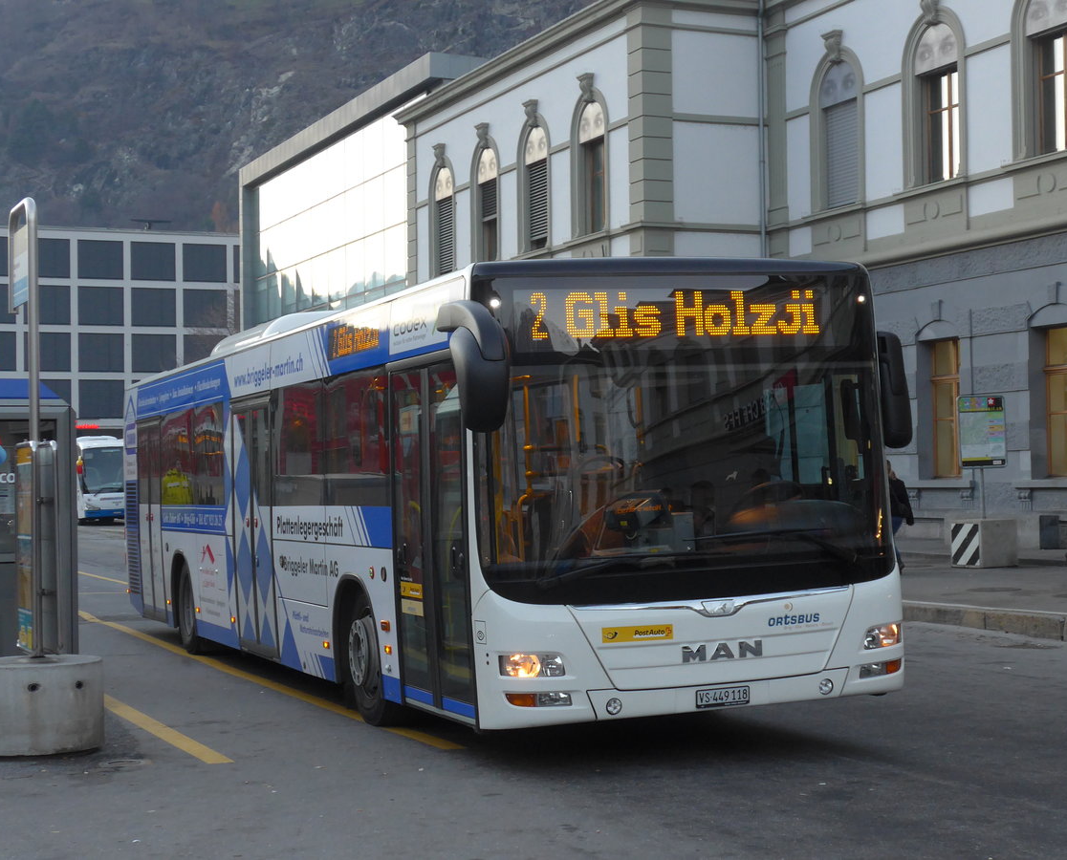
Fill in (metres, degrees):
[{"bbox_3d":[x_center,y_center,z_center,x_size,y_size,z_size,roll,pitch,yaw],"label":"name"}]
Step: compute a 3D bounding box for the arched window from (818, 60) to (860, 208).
[{"bbox_3d":[5.790,-5.602,36.983,0.240,2.820,1.380,0,-2,-23],"label":"arched window"}]

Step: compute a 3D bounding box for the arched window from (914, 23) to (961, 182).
[{"bbox_3d":[7.159,-5.679,34.215,0.270,2.860,1.320,0,-2,-23],"label":"arched window"}]

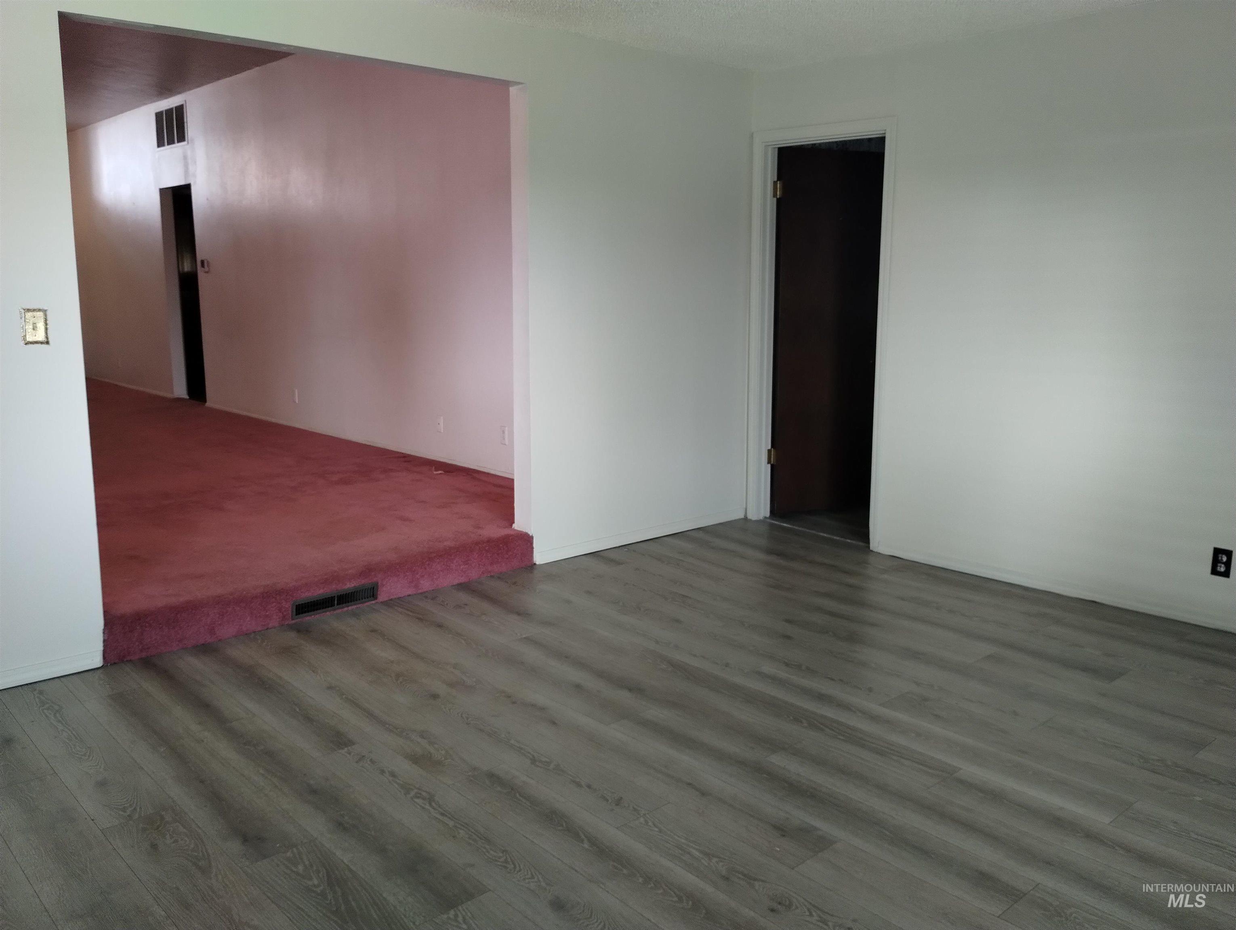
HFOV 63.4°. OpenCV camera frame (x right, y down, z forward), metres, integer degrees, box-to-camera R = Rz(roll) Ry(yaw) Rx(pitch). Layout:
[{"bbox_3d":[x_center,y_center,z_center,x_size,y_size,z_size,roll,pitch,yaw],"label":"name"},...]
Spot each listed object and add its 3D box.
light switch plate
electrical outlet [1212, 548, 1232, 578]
[{"bbox_3d":[-1.906,-0.452,3.276,0.075,0.117,0.008,-9,14,-41],"label":"light switch plate"},{"bbox_3d":[2.345,0.381,3.889,0.007,0.114,0.070,-9,14,-41],"label":"electrical outlet"}]

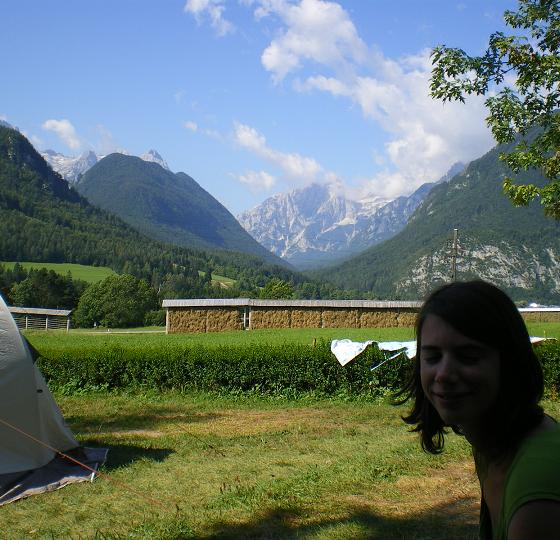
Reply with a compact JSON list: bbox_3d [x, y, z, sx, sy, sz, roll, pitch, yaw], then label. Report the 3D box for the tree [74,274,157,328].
[{"bbox_3d":[-33.300,6.377,160.000,16.200,10.900,14.500,2,-3,-12],"label":"tree"}]

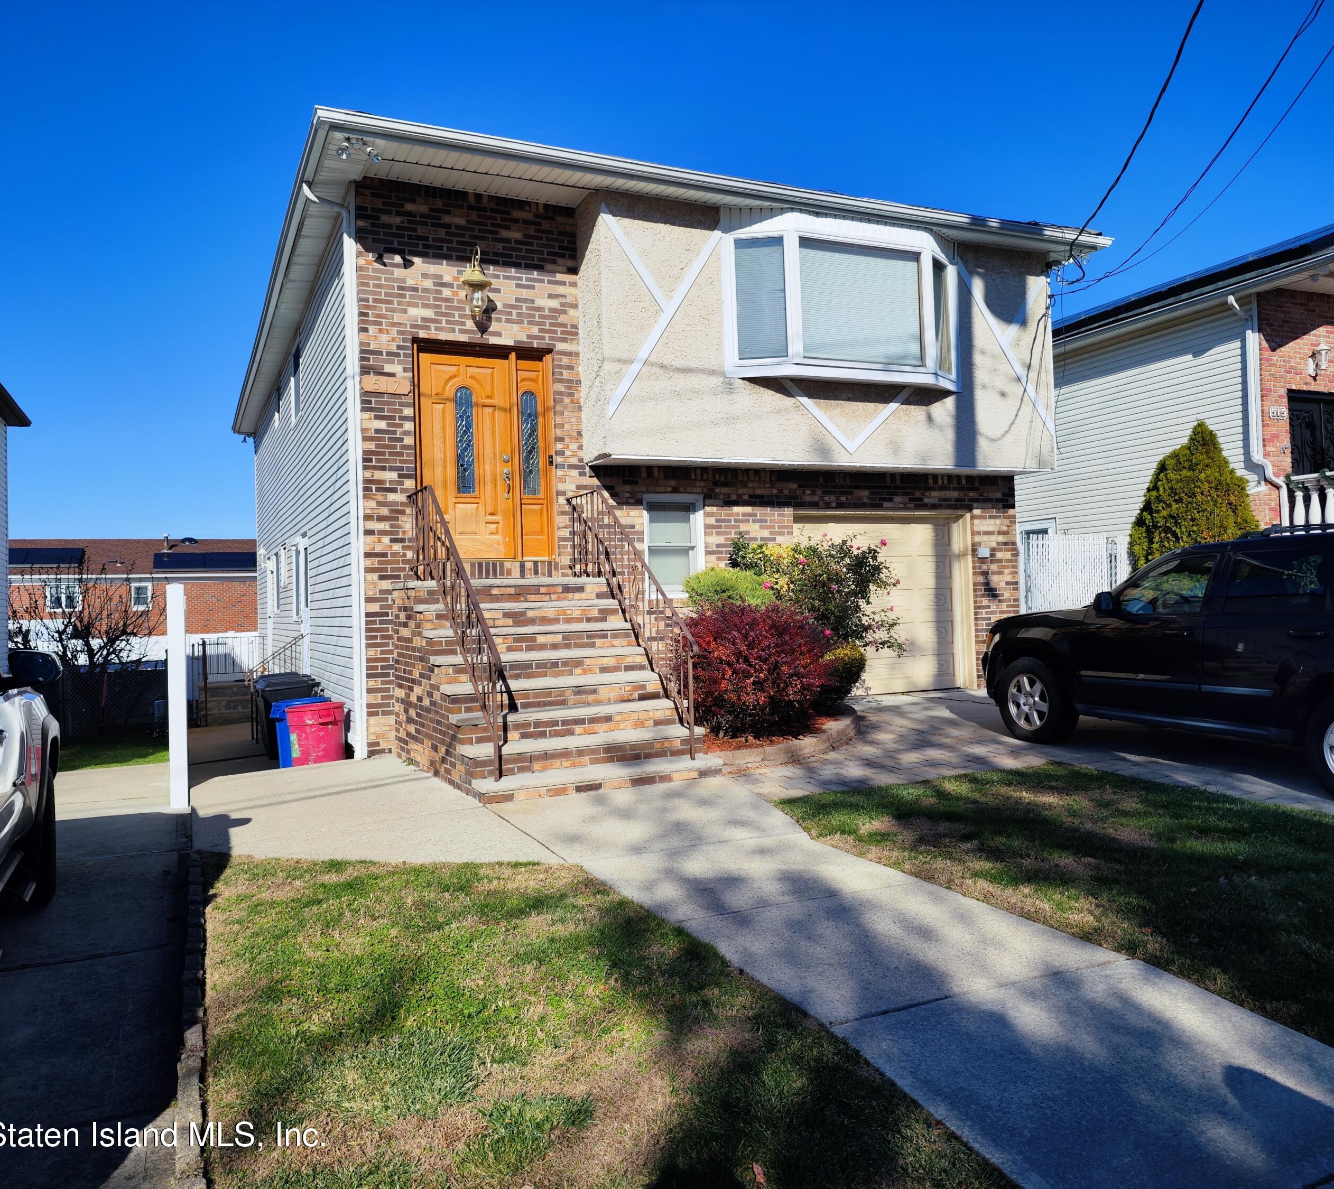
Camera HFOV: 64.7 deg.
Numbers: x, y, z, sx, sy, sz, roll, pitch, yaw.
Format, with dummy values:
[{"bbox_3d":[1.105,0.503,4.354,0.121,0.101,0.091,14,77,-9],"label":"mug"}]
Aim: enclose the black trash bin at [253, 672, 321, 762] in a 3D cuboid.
[{"bbox_3d":[-4.170,1.315,11.594,0.680,0.930,0.600,-2,-1,-25],"label":"black trash bin"}]

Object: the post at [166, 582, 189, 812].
[{"bbox_3d":[-3.837,0.794,8.261,0.122,1.749,0.122,-2,-1,-25],"label":"post"}]

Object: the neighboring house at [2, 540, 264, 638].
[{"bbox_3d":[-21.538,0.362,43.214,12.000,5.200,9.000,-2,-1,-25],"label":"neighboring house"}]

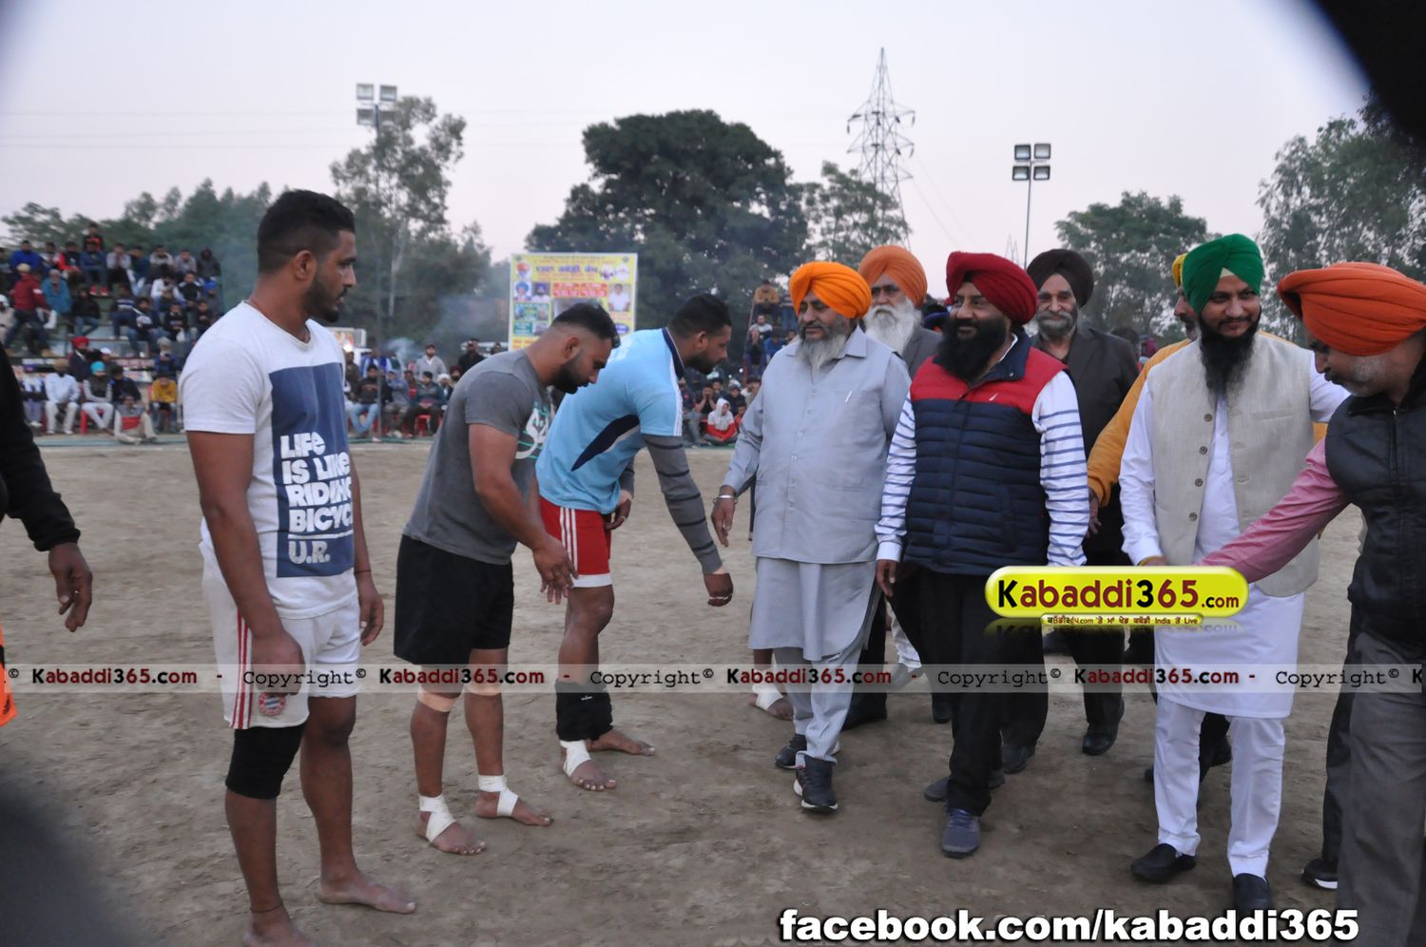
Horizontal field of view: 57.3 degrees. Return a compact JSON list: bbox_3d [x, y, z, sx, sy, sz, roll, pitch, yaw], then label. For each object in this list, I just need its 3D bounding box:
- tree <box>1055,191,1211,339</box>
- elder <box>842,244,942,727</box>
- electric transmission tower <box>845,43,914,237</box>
[{"bbox_3d":[19.433,-7.941,60.389,7.580,10.110,7.170,1,4,0],"label":"tree"},{"bbox_3d":[0.690,0.063,5.040,0.600,1.820,0.440,3,7,19],"label":"elder"},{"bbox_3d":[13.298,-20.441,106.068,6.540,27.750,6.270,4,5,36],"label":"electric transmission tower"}]

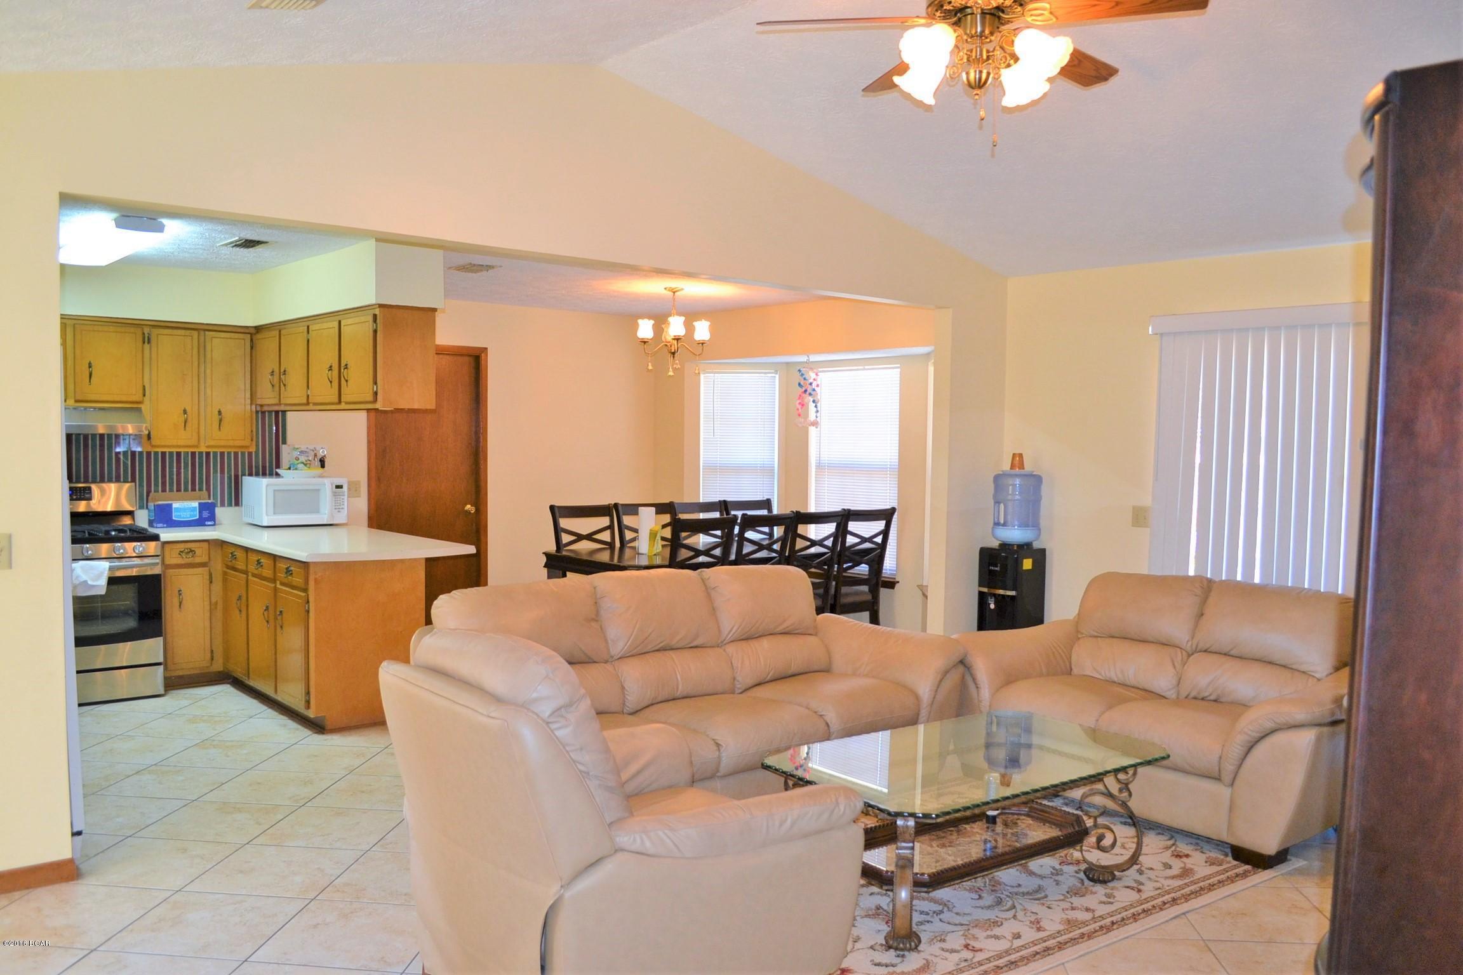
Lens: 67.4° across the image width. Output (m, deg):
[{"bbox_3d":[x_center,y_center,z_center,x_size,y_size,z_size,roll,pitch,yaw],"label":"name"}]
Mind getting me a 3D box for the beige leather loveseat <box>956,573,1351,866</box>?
[{"bbox_3d":[1.771,0.831,4.532,0.920,0.940,1.580,-2,4,-43],"label":"beige leather loveseat"}]

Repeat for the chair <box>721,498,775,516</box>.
[{"bbox_3d":[0.265,0.627,7.926,0.450,1.050,0.560,-2,4,-42],"label":"chair"}]

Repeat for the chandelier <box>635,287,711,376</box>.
[{"bbox_3d":[-0.380,-1.027,7.220,0.480,0.585,0.480,1,3,0],"label":"chandelier"}]

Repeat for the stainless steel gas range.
[{"bbox_3d":[-3.579,0.580,5.947,0.760,1.180,0.700,-2,4,-43],"label":"stainless steel gas range"}]

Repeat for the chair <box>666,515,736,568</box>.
[{"bbox_3d":[-0.328,0.672,6.480,0.460,1.020,0.550,-2,4,-39],"label":"chair"}]

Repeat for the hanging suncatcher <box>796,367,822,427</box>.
[{"bbox_3d":[0.545,-0.638,7.750,0.150,0.440,0.170,-1,4,-40],"label":"hanging suncatcher"}]

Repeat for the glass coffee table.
[{"bbox_3d":[0.819,1.124,3.684,1.300,0.456,0.753,-1,4,-36],"label":"glass coffee table"}]

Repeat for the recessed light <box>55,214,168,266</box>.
[{"bbox_3d":[-2.909,-1.156,5.129,0.230,0.090,1.270,-2,4,-40],"label":"recessed light"}]

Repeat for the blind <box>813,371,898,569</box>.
[{"bbox_3d":[0.931,-0.127,8.204,0.050,1.520,0.830,-2,4,-42],"label":"blind"}]

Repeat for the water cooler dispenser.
[{"bbox_3d":[1.614,0.519,6.311,0.300,1.420,0.285,-2,4,-42],"label":"water cooler dispenser"}]

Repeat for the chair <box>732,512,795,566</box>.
[{"bbox_3d":[0.043,0.673,6.970,0.450,1.050,0.560,-2,4,-42],"label":"chair"}]

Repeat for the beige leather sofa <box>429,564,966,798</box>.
[{"bbox_3d":[-0.099,0.826,4.277,2.160,0.950,0.930,-2,4,-39],"label":"beige leather sofa"}]

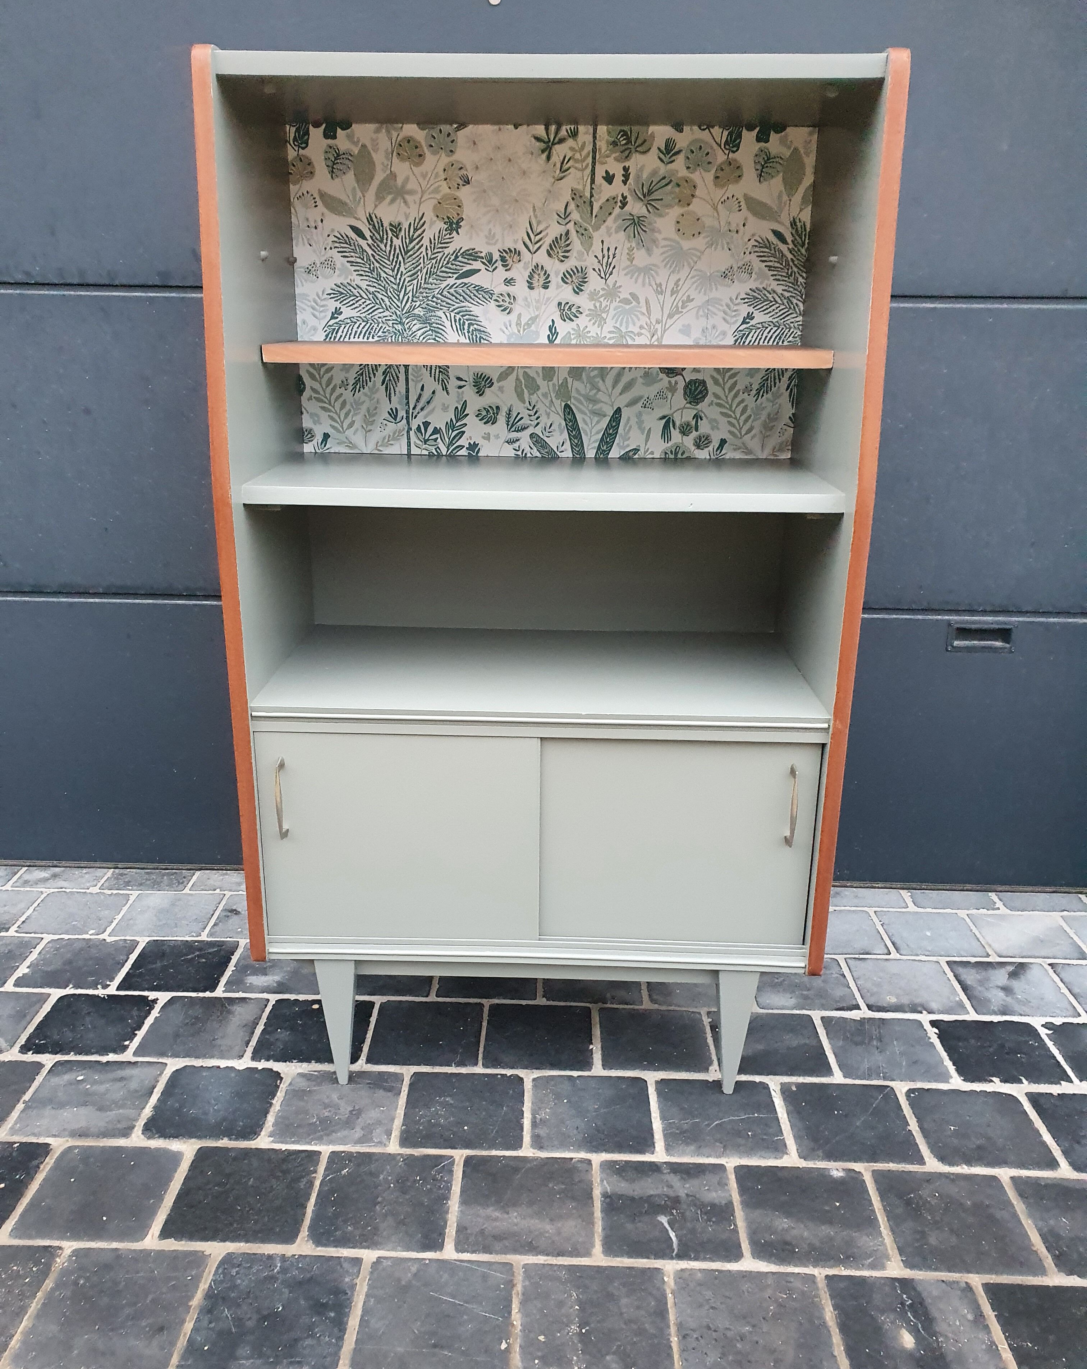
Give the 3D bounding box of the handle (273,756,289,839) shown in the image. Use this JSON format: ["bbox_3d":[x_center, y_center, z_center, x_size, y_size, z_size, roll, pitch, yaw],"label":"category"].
[{"bbox_3d":[-0.321,0.145,1.330,0.009,0.110,0.030,1,19,1],"label":"handle"}]

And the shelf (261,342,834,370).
[{"bbox_3d":[0.005,-0.427,1.408,0.686,0.021,0.194,1,19,1],"label":"shelf"}]

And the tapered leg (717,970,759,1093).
[{"bbox_3d":[0.251,0.451,1.447,0.052,0.196,0.036,1,19,1],"label":"tapered leg"}]

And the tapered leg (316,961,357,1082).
[{"bbox_3d":[-0.270,0.442,1.455,0.053,0.196,0.036,1,19,1],"label":"tapered leg"}]

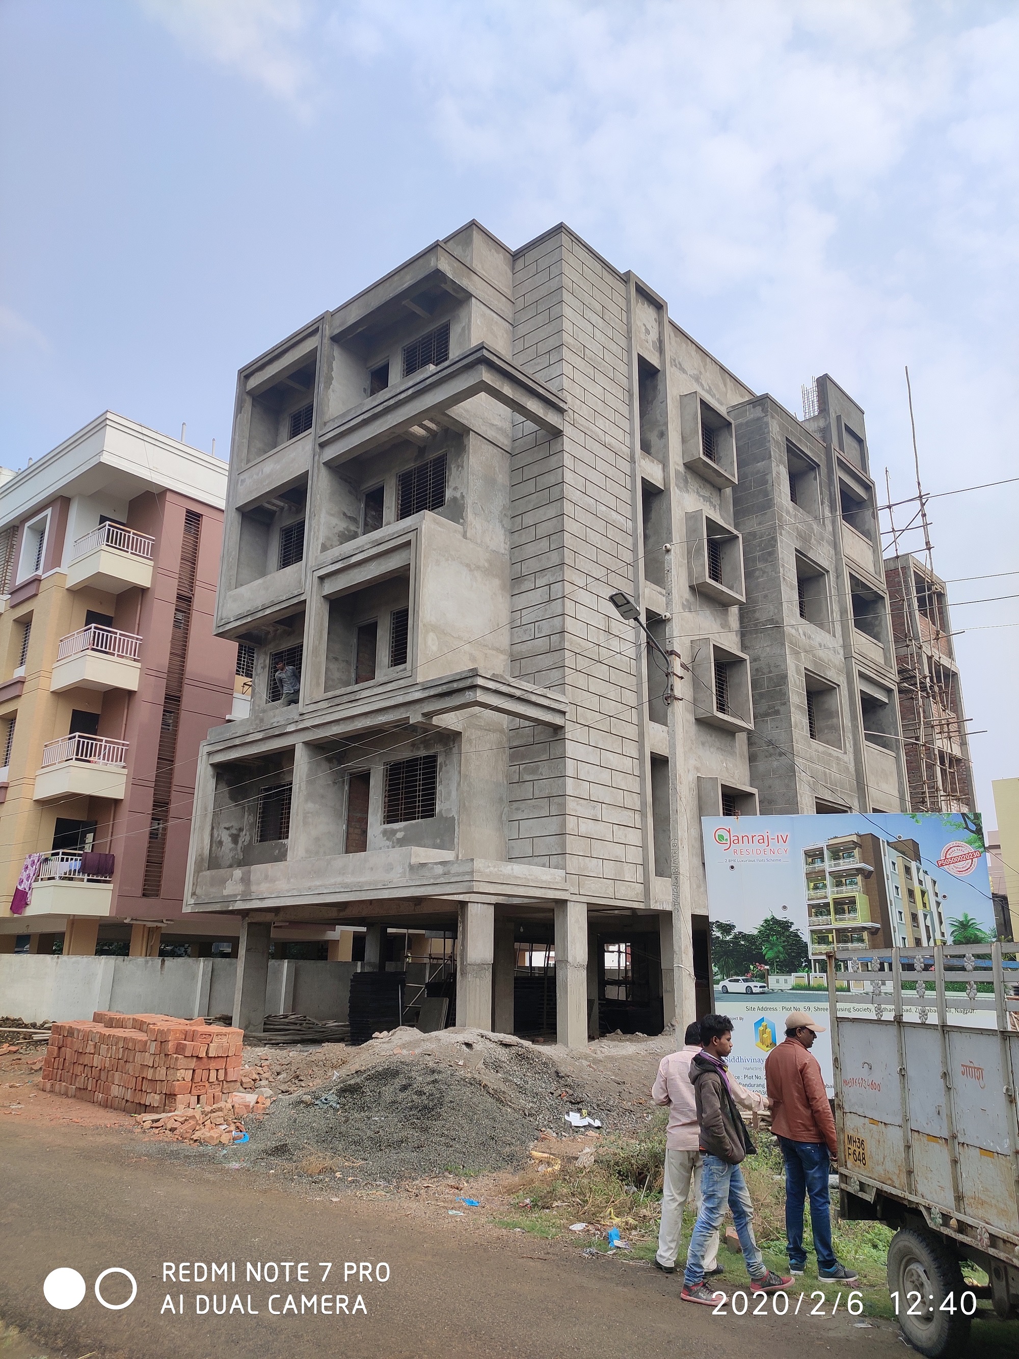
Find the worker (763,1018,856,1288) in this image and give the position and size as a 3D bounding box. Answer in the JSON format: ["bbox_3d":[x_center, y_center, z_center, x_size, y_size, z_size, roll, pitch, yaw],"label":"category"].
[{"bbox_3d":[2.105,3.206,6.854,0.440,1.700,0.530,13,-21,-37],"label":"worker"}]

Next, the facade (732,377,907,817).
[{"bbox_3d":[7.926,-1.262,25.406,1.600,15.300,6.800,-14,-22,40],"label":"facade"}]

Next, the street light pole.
[{"bbox_3d":[1.524,1.085,10.904,0.300,5.700,1.350,-14,-22,40],"label":"street light pole"}]

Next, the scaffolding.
[{"bbox_3d":[13.115,-0.332,29.746,1.900,19.500,3.600,-14,-22,40],"label":"scaffolding"}]

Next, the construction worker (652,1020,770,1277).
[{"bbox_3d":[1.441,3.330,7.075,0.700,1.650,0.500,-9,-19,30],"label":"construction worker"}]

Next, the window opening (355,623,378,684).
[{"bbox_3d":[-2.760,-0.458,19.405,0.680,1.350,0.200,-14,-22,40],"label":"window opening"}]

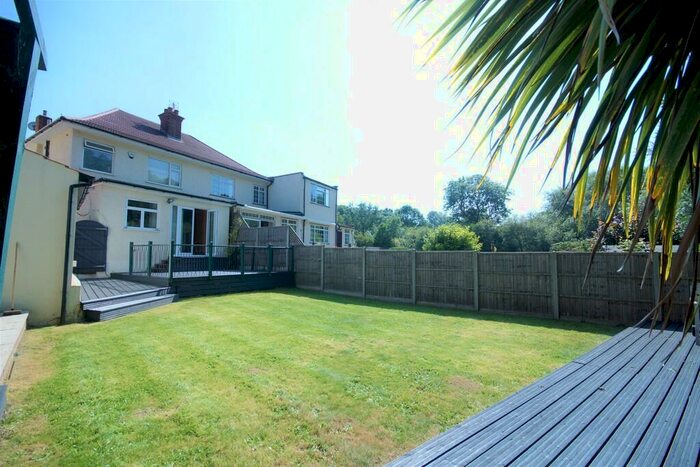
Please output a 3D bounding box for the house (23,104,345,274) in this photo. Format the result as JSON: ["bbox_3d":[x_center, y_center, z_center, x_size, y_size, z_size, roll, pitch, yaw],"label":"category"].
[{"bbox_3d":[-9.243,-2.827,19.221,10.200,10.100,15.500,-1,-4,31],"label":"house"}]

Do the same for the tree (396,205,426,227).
[{"bbox_3d":[13.018,-0.344,61.663,6.590,11.660,6.590,-1,-4,31],"label":"tree"}]

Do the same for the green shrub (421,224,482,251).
[{"bbox_3d":[5.257,1.098,14.910,2.930,3.130,3.090,-1,-4,31],"label":"green shrub"}]

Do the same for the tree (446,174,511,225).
[{"bbox_3d":[18.299,-2.067,41.628,9.650,12.880,9.650,-1,-4,31],"label":"tree"}]

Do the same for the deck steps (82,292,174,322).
[{"bbox_3d":[-4.909,1.605,6.692,0.650,0.330,2.150,0,-3,8],"label":"deck steps"}]

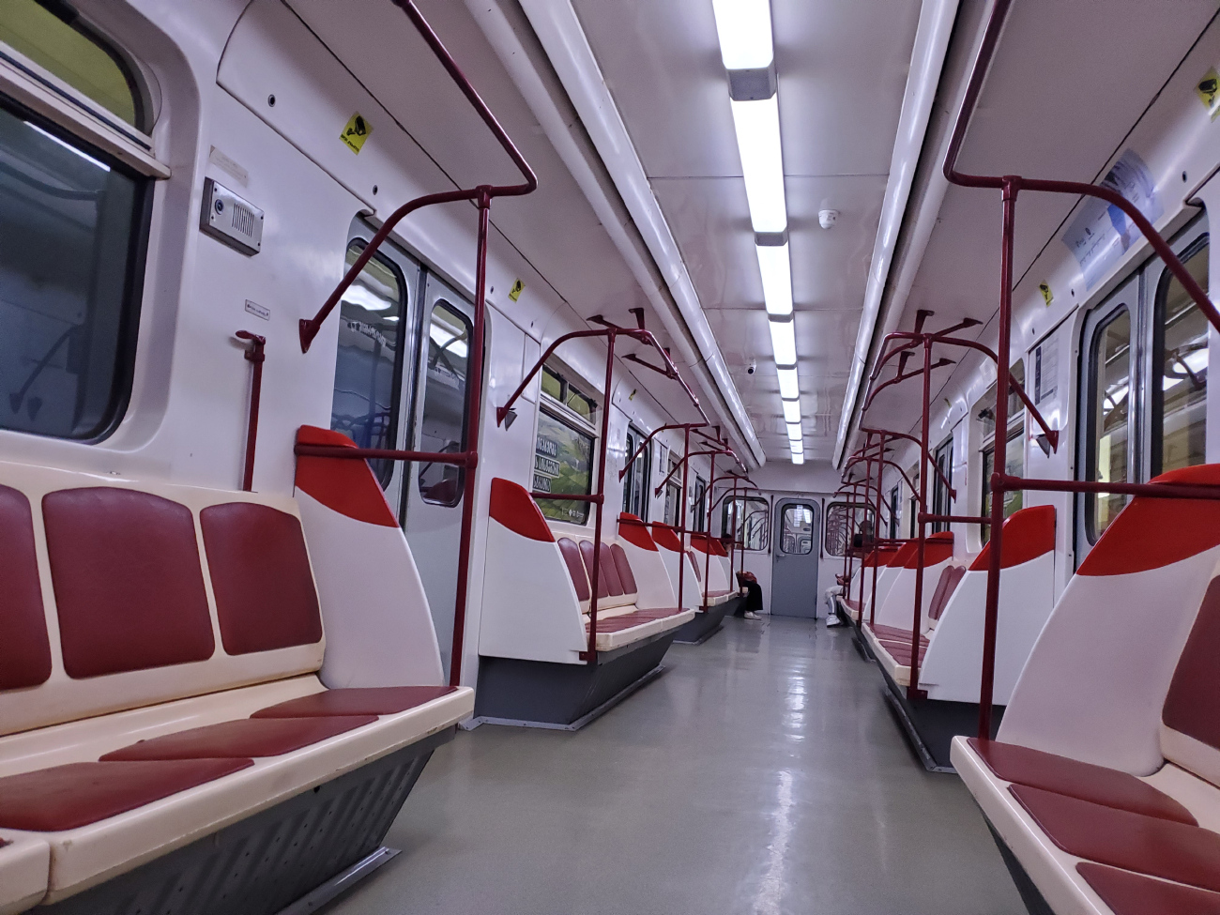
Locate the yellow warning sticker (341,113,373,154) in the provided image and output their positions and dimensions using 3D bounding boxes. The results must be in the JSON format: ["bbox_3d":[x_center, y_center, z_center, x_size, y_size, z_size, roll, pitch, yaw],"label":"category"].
[{"bbox_3d":[-0.790,-1.015,2.870,0.005,0.103,0.112,29,0,14],"label":"yellow warning sticker"}]

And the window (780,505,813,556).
[{"bbox_3d":[2.807,1.077,13.737,0.485,0.760,0.040,2,-6,13],"label":"window"}]

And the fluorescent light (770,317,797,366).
[{"bbox_3d":[1.207,-0.805,6.334,0.152,0.060,1.220,2,-6,13],"label":"fluorescent light"}]

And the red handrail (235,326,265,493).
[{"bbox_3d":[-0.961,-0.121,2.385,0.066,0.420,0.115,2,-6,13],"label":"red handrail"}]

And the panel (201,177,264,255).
[{"bbox_3d":[-0.969,-0.613,2.365,0.033,0.130,0.212,2,-6,13],"label":"panel"}]

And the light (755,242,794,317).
[{"bbox_3d":[0.904,-0.967,4.966,0.152,0.060,1.220,2,-6,13],"label":"light"}]

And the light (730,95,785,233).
[{"bbox_3d":[0.601,-1.129,3.597,0.152,0.060,1.220,2,-6,13],"label":"light"}]

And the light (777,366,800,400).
[{"bbox_3d":[1.512,-0.642,7.711,0.152,0.060,1.220,2,-6,13],"label":"light"}]

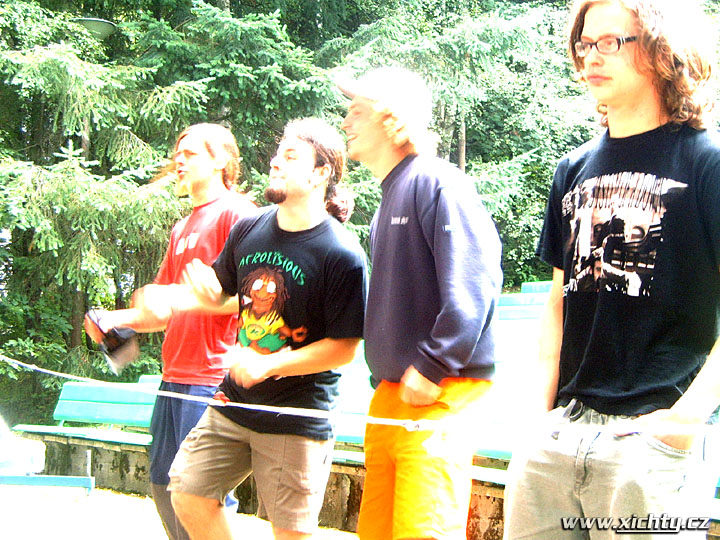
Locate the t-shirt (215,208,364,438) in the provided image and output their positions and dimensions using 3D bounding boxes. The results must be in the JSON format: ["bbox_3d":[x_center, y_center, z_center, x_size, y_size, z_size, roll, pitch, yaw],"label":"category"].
[{"bbox_3d":[-0.215,0.158,3.500,0.520,0.690,0.340,0,-8,37],"label":"t-shirt"}]

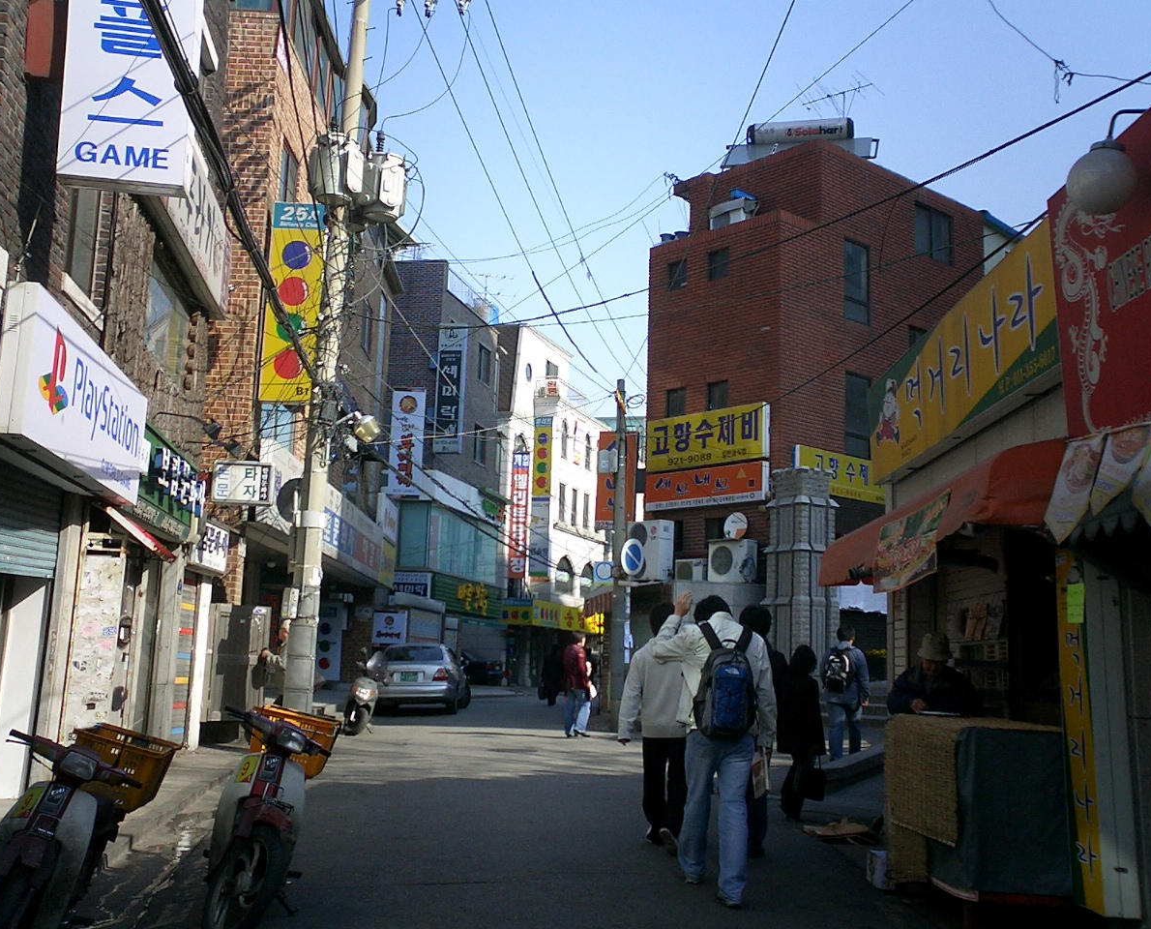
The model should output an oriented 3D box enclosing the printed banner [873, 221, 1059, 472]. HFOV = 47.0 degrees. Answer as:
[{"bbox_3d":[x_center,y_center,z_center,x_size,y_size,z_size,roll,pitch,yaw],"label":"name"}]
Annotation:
[{"bbox_3d":[2.782,-0.625,9.584,0.240,0.878,4.603,2,-9,0],"label":"printed banner"}]

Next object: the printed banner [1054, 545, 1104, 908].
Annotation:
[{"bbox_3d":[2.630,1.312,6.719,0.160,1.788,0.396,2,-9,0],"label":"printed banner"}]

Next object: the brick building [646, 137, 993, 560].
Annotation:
[{"bbox_3d":[5.296,-0.206,28.775,7.500,11.900,3.900,12,-14,-42],"label":"brick building"}]

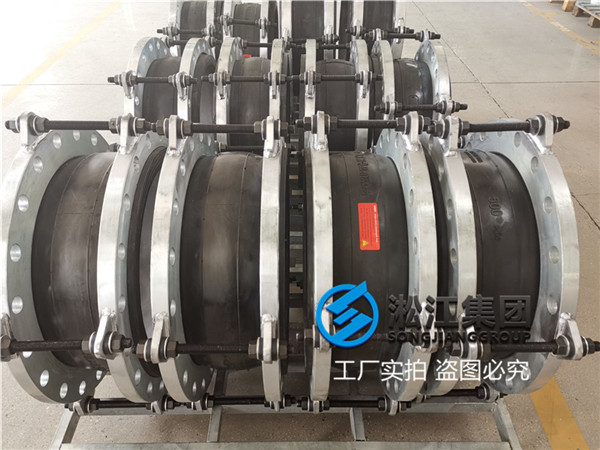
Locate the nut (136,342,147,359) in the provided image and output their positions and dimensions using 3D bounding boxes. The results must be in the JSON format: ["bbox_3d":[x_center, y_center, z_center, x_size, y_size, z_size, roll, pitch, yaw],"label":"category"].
[{"bbox_3d":[-0.294,0.235,0.883,0.018,0.030,0.035,0,75,0],"label":"nut"}]

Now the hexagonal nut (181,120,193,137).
[{"bbox_3d":[-0.234,-0.204,0.993,0.018,0.035,0.030,0,20,0],"label":"hexagonal nut"}]

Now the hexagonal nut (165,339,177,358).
[{"bbox_3d":[-0.237,0.234,0.882,0.018,0.030,0.035,0,52,0],"label":"hexagonal nut"}]

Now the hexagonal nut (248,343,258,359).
[{"bbox_3d":[-0.087,0.235,0.881,0.018,0.030,0.035,0,75,0],"label":"hexagonal nut"}]

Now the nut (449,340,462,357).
[{"bbox_3d":[0.299,0.239,0.912,0.017,0.030,0.034,0,3,0],"label":"nut"}]

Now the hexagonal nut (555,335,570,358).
[{"bbox_3d":[0.500,0.235,0.903,0.018,0.030,0.035,0,47,2],"label":"hexagonal nut"}]

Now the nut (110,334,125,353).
[{"bbox_3d":[-0.331,0.218,0.859,0.018,0.035,0.030,0,-4,-2],"label":"nut"}]

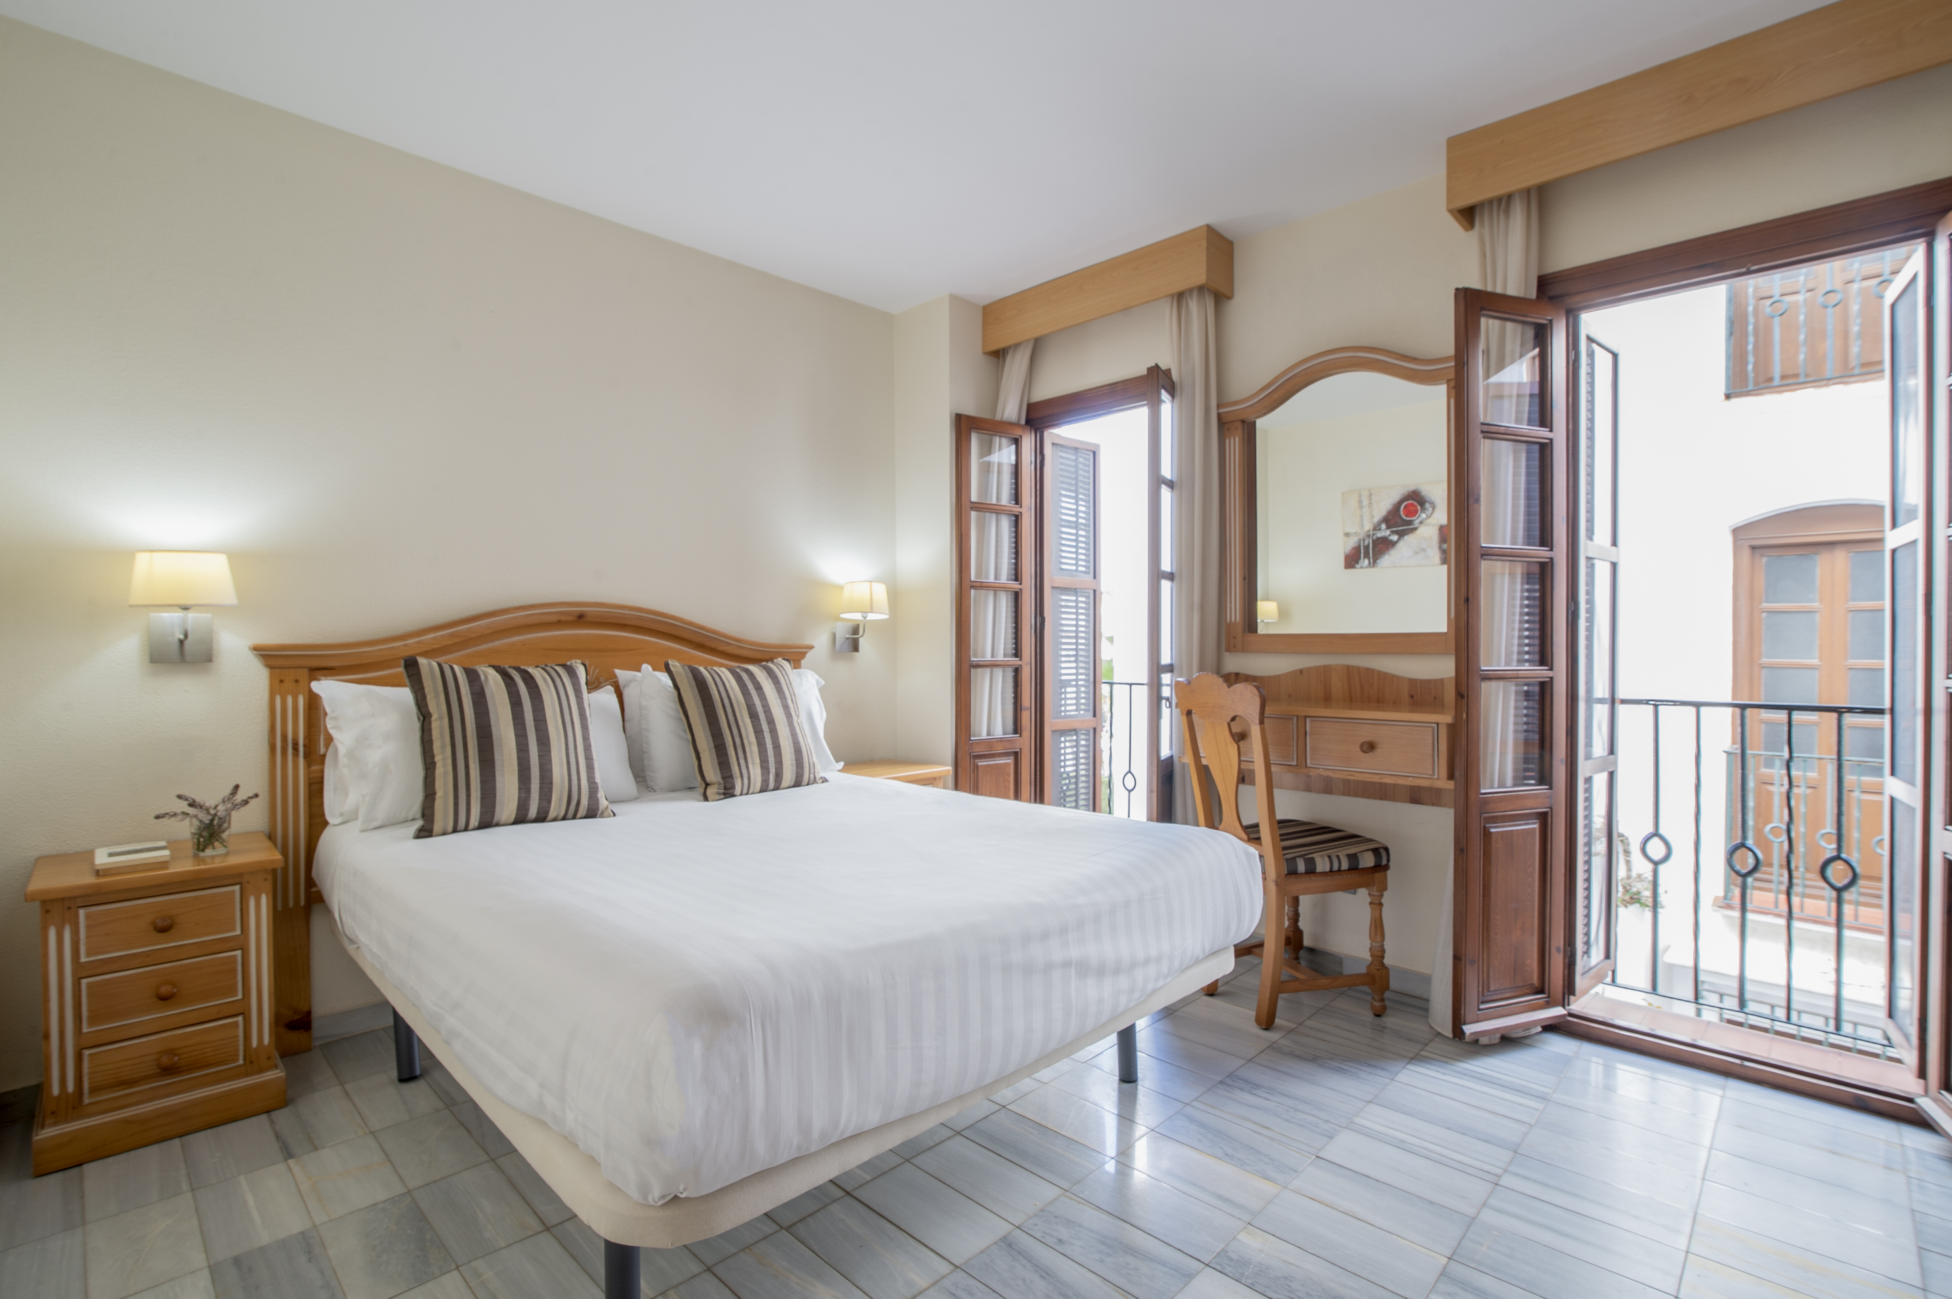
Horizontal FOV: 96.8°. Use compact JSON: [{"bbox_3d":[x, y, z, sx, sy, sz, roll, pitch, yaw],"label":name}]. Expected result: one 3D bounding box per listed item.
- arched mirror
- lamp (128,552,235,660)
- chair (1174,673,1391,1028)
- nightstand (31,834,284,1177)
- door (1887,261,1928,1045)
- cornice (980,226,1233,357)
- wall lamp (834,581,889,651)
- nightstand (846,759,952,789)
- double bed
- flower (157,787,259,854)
[{"bbox_3d":[1.194,-0.488,2.852,0.840,1.020,0.050,0,1,44],"label":"arched mirror"},{"bbox_3d":[-1.929,-0.103,2.113,0.200,0.280,0.235,0,1,-44],"label":"lamp"},{"bbox_3d":[0.967,0.584,2.731,0.523,1.005,0.481,0,1,-21],"label":"chair"},{"bbox_3d":[-1.925,0.796,2.055,0.425,0.592,0.335,0,1,-44],"label":"nightstand"},{"bbox_3d":[2.345,0.028,2.179,0.040,1.960,0.345,0,1,36],"label":"door"},{"bbox_3d":[0.481,-1.365,3.427,1.055,0.205,0.195,0,1,44],"label":"cornice"},{"bbox_3d":[-0.463,-0.121,3.548,0.200,0.280,0.235,0,1,-44],"label":"wall lamp"},{"bbox_3d":[-0.383,0.783,3.564,0.425,0.592,0.335,0,1,-44],"label":"nightstand"},{"bbox_3d":[-0.610,0.473,2.235,1.790,1.235,1.930,0,1,-44],"label":"double bed"},{"bbox_3d":[-1.886,0.421,2.131,0.190,0.160,0.150,0,1,-44],"label":"flower"}]

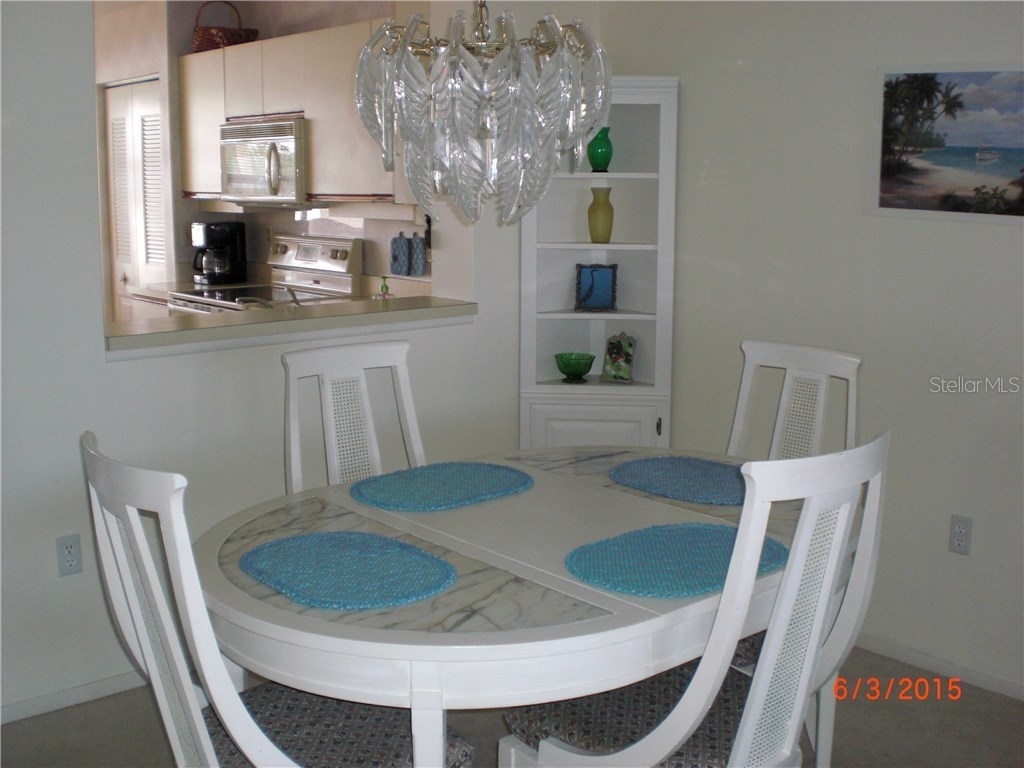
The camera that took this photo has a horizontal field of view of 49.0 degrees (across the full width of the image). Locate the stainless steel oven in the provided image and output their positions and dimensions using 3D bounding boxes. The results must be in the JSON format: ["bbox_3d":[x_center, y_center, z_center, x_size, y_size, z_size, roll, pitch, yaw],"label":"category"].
[{"bbox_3d":[-1.204,-0.119,5.484,0.680,1.185,0.770,-9,14,-42],"label":"stainless steel oven"}]

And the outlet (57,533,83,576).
[{"bbox_3d":[-1.194,0.463,3.034,0.071,0.115,0.010,-9,14,-42],"label":"outlet"}]

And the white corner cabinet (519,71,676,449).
[{"bbox_3d":[0.304,-0.195,4.170,0.555,1.830,0.310,1,10,2],"label":"white corner cabinet"}]

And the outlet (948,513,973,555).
[{"bbox_3d":[1.300,0.439,3.253,0.010,0.115,0.071,-9,14,-42],"label":"outlet"}]

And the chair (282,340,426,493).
[{"bbox_3d":[-0.249,0.454,2.778,0.570,1.040,0.610,-9,14,-42],"label":"chair"}]

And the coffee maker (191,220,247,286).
[{"bbox_3d":[-1.565,-0.706,6.004,0.250,0.335,0.175,-9,14,-42],"label":"coffee maker"}]

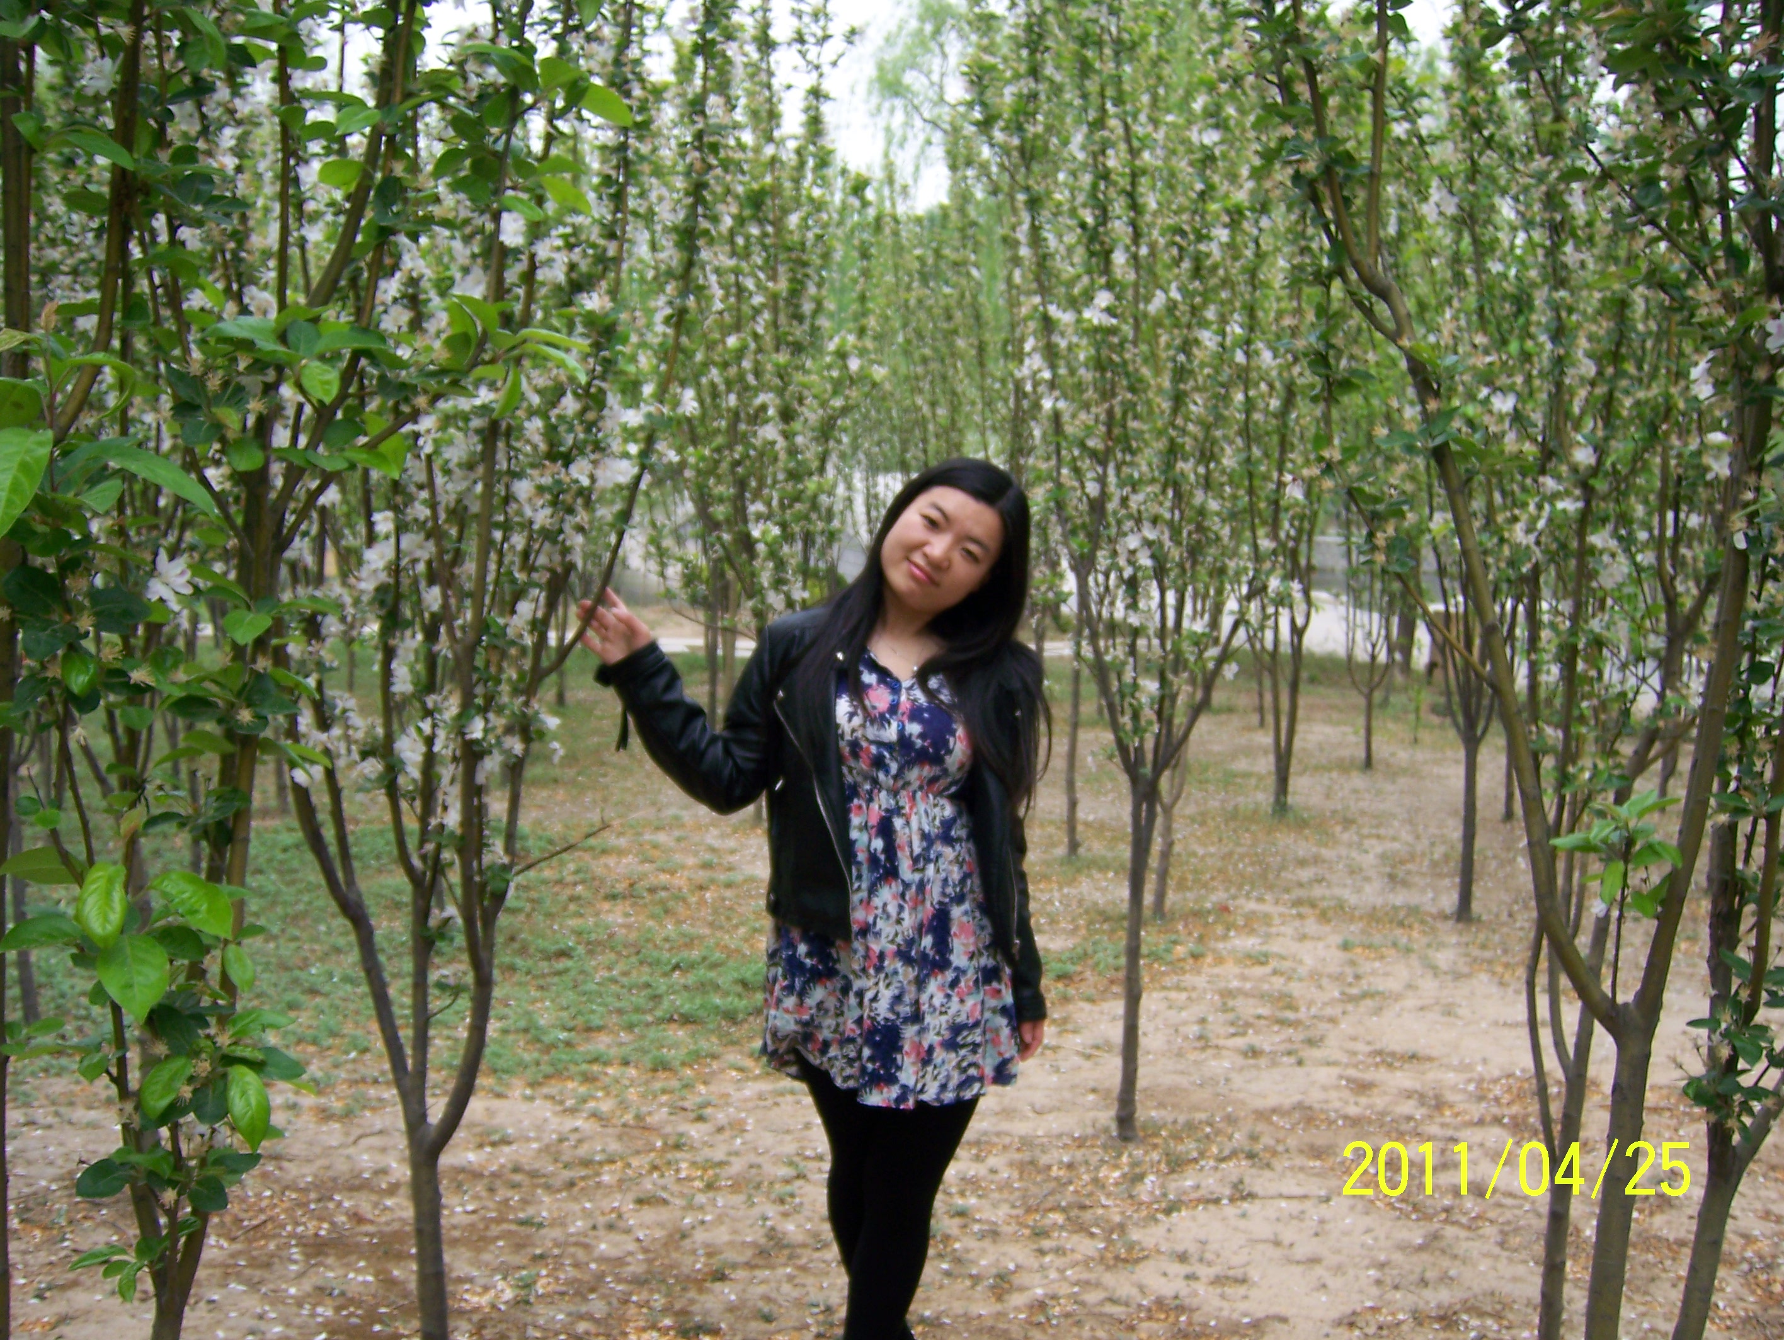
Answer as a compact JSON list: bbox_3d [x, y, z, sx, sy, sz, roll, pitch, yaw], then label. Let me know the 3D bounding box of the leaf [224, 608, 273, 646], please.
[{"bbox_3d":[-0.710,-0.047,2.050,0.057,0.040,0.030,-1,5,-19],"label":"leaf"}]

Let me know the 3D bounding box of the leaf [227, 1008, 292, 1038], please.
[{"bbox_3d":[-0.545,0.304,1.600,0.054,0.026,0.030,0,2,0],"label":"leaf"}]

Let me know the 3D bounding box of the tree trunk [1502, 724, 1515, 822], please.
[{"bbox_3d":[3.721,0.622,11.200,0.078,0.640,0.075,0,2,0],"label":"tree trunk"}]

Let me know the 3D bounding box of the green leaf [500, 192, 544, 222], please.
[{"bbox_3d":[-0.468,-0.587,2.350,0.056,0.036,0.030,0,5,-11],"label":"green leaf"}]

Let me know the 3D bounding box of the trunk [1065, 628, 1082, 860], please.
[{"bbox_3d":[0.783,0.319,7.962,0.060,0.992,0.055,1,4,0],"label":"trunk"}]

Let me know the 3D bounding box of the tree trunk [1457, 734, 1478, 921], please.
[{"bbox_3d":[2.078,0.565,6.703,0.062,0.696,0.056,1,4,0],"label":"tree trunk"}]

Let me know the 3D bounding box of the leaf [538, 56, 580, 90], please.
[{"bbox_3d":[-0.422,-0.758,2.350,0.053,0.042,0.030,0,4,-10],"label":"leaf"}]

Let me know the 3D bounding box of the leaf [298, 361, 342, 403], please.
[{"bbox_3d":[-0.518,-0.260,1.680,0.037,0.037,0.022,0,2,0],"label":"leaf"}]

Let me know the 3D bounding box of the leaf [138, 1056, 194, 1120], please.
[{"bbox_3d":[-0.610,0.351,1.560,0.044,0.053,0.025,0,2,0],"label":"leaf"}]

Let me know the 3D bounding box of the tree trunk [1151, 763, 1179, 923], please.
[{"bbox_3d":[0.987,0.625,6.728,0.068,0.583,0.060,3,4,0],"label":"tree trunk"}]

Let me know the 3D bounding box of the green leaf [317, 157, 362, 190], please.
[{"bbox_3d":[-0.521,-0.468,1.750,0.041,0.029,0.025,0,2,0],"label":"green leaf"}]

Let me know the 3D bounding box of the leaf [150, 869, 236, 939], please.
[{"bbox_3d":[-0.572,0.192,1.520,0.069,0.056,0.030,0,2,0],"label":"leaf"}]

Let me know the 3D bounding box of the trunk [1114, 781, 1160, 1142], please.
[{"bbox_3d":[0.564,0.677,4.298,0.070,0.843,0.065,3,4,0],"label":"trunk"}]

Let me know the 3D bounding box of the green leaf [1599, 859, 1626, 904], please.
[{"bbox_3d":[0.912,0.267,2.350,0.033,0.055,0.022,0,2,0],"label":"green leaf"}]

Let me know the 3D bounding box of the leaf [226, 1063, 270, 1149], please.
[{"bbox_3d":[-0.641,0.437,1.850,0.042,0.084,0.030,-10,5,-21],"label":"leaf"}]

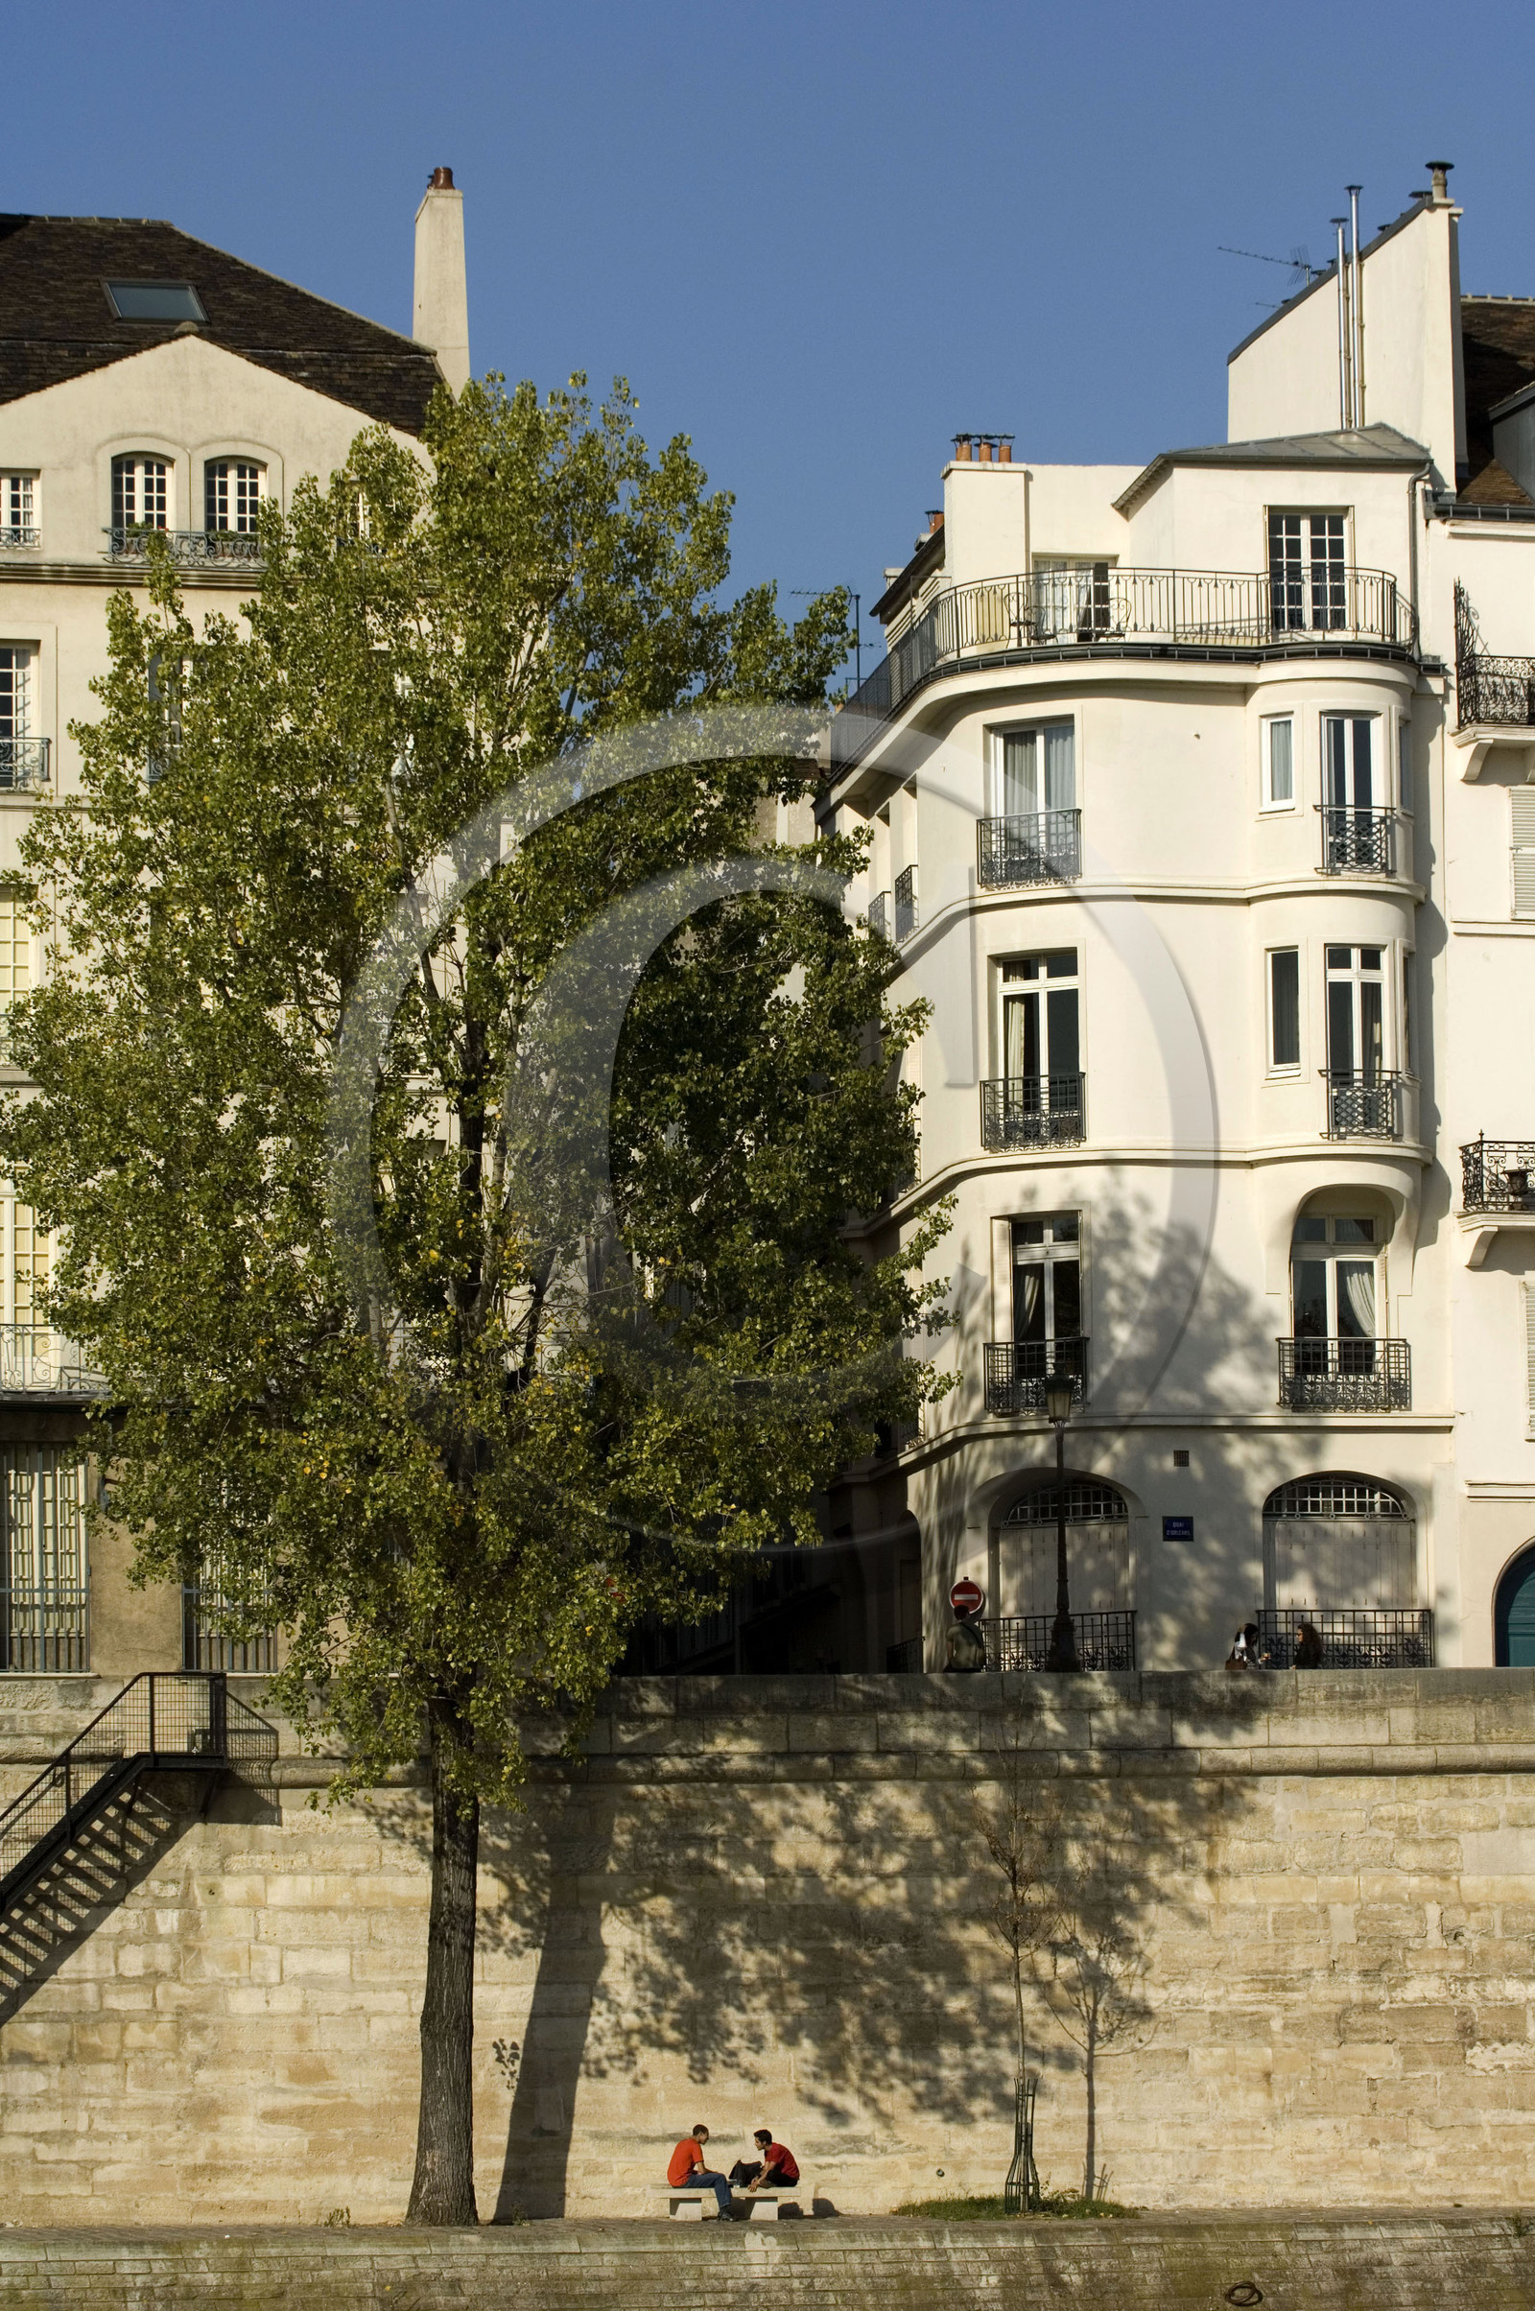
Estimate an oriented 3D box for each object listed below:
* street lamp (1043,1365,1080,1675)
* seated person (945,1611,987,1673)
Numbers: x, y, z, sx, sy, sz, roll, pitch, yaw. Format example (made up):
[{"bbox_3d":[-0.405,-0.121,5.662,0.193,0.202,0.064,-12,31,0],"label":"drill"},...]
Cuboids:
[{"bbox_3d":[3.744,4.713,104.826,0.460,4.100,0.460,-1,-5,0],"label":"street lamp"},{"bbox_3d":[2.570,6.573,108.500,0.500,1.280,0.700,1,-6,-18],"label":"seated person"}]

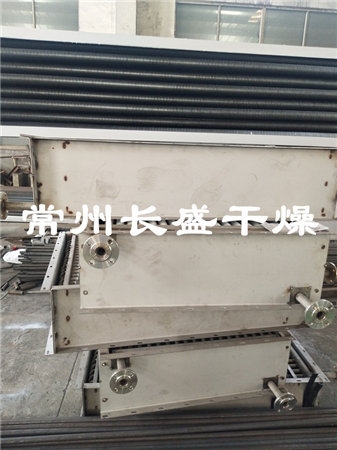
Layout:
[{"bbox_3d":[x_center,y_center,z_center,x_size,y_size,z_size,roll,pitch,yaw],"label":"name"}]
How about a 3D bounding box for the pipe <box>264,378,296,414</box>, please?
[{"bbox_3d":[0.574,0.879,1.763,0.115,0.115,0.165,-1,13,-12],"label":"pipe"}]

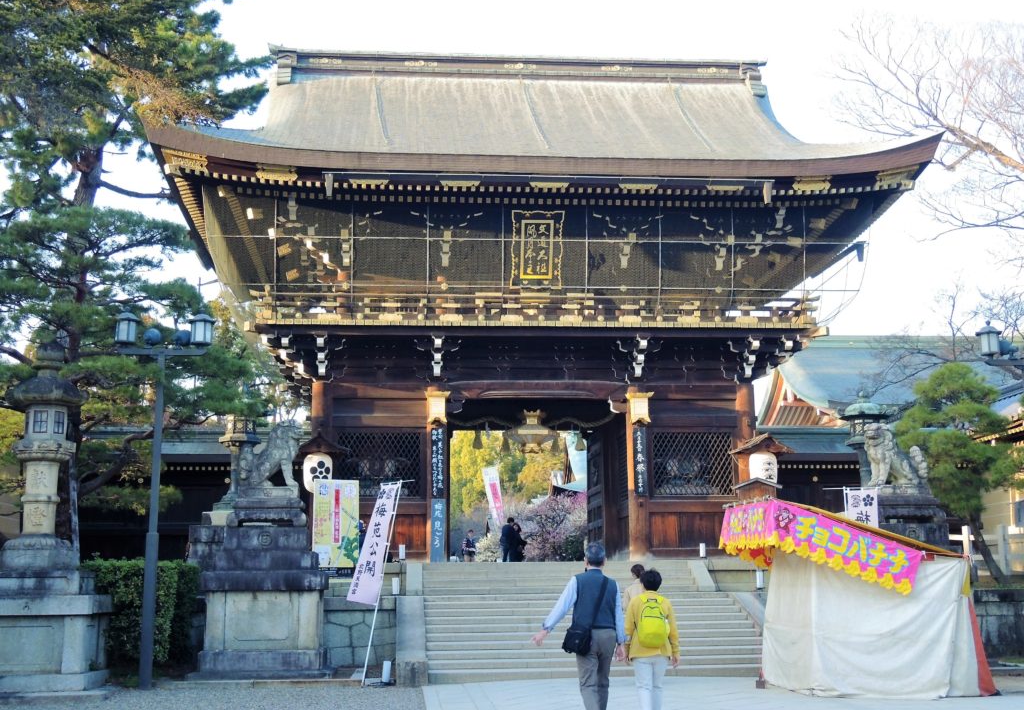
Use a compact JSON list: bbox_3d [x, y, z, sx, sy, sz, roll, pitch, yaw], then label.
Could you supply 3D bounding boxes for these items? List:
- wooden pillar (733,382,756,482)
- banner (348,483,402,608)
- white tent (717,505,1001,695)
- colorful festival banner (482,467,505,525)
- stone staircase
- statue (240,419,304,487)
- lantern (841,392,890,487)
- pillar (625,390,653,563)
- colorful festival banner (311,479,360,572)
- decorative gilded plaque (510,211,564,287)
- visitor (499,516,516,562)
[{"bbox_3d":[5.425,2.692,25.921,0.426,4.028,0.426,0,-11,-5],"label":"wooden pillar"},{"bbox_3d":[-1.953,2.705,16.043,0.465,1.762,0.079,2,-15,36],"label":"banner"},{"bbox_3d":[4.397,3.113,14.586,2.600,2.370,2.250,0,-10,-5],"label":"white tent"},{"bbox_3d":[-0.562,4.420,35.014,0.446,1.782,0.079,-12,-10,-7],"label":"colorful festival banner"},{"bbox_3d":[1.182,4.415,19.390,5.296,1.728,6.435,0,-11,-5],"label":"stone staircase"},{"bbox_3d":[-3.886,1.615,18.191,0.970,1.119,0.544,-1,-11,0],"label":"statue"},{"bbox_3d":[6.990,1.879,22.144,0.960,2.300,0.960,0,-10,-5],"label":"lantern"},{"bbox_3d":[2.864,2.667,25.550,0.500,3.930,0.500,0,-10,-5],"label":"pillar"},{"bbox_3d":[-3.326,3.281,21.142,0.930,1.880,0.060,2,-11,-15],"label":"colorful festival banner"},{"bbox_3d":[0.585,-2.409,25.716,1.188,1.772,0.178,0,6,-5],"label":"decorative gilded plaque"},{"bbox_3d":[-0.086,5.241,30.167,0.500,1.720,0.340,-2,-10,9],"label":"visitor"}]

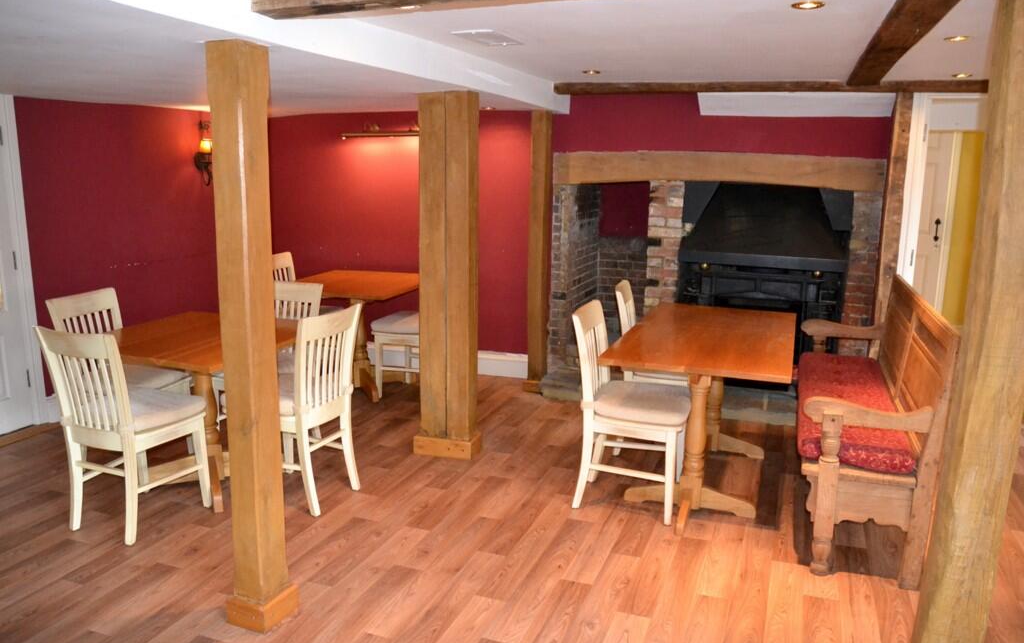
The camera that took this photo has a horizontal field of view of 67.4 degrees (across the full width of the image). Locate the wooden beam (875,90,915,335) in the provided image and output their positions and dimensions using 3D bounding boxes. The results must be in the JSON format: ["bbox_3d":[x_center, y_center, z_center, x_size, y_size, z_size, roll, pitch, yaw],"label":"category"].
[{"bbox_3d":[2.233,-0.313,4.556,0.112,2.015,0.139,4,12,20],"label":"wooden beam"}]

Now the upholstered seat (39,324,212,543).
[{"bbox_3d":[-1.706,0.436,3.463,0.454,0.930,0.524,5,12,22],"label":"upholstered seat"}]

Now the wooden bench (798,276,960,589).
[{"bbox_3d":[1.643,0.370,3.659,0.515,1.008,1.705,4,12,20],"label":"wooden bench"}]

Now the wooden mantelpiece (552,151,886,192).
[{"bbox_3d":[1.263,-0.963,4.904,2.054,0.240,0.201,4,12,20],"label":"wooden mantelpiece"}]

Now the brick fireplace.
[{"bbox_3d":[1.340,-0.258,5.286,2.093,1.628,0.713,4,12,20],"label":"brick fireplace"}]

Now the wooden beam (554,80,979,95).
[{"bbox_3d":[1.508,-1.415,4.648,2.582,0.079,0.122,4,12,16],"label":"wooden beam"}]

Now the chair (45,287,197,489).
[{"bbox_3d":[-1.913,0.315,3.856,0.510,0.913,0.459,4,12,14],"label":"chair"}]

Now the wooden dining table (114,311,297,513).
[{"bbox_3d":[-1.469,0.437,3.665,0.903,0.765,0.898,5,12,20],"label":"wooden dining table"}]

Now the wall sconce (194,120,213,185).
[{"bbox_3d":[-2.284,-1.293,5.915,0.186,0.473,0.217,4,12,20],"label":"wall sconce"}]

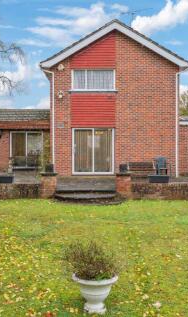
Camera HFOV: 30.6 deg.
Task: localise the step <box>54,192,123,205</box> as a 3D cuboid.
[{"bbox_3d":[-0.160,1.190,10.150,1.950,0.200,1.000,0,0,0],"label":"step"}]

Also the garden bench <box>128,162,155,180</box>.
[{"bbox_3d":[1.940,0.480,13.800,1.130,0.680,0.530,0,0,0],"label":"garden bench"}]

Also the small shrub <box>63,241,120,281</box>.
[{"bbox_3d":[-0.020,0.865,2.950,0.490,0.330,0.470,0,0,0],"label":"small shrub"}]

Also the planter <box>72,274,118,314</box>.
[{"bbox_3d":[0.014,1.155,2.950,0.395,0.310,0.395,0,0,0],"label":"planter"}]

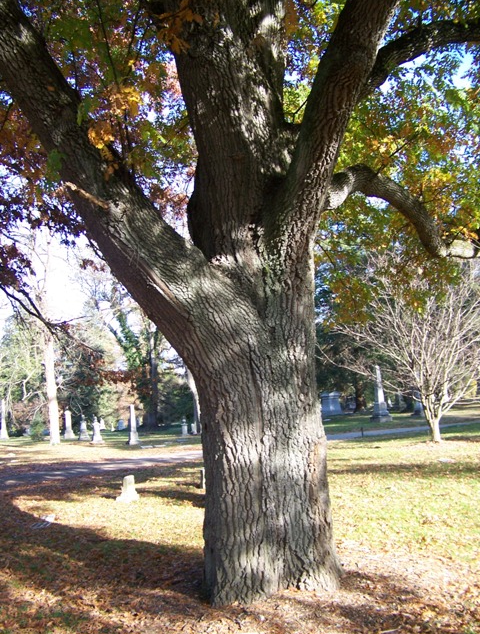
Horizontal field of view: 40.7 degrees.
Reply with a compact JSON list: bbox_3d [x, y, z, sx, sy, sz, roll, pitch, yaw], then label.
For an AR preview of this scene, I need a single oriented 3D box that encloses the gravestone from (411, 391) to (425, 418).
[{"bbox_3d":[11.051,5.402,40.184,0.550,1.700,0.550,0,-8,-27],"label":"gravestone"}]

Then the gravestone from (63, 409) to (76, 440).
[{"bbox_3d":[-10.532,6.636,40.079,0.580,1.850,0.580,0,-8,-27],"label":"gravestone"}]

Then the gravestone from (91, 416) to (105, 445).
[{"bbox_3d":[-7.199,5.731,32.855,0.530,1.380,0.530,0,-8,-27],"label":"gravestone"}]

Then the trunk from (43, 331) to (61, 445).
[{"bbox_3d":[-10.115,3.818,34.811,0.570,6.000,0.570,-4,-8,0],"label":"trunk"}]

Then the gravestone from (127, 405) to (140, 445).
[{"bbox_3d":[-4.795,4.911,29.328,0.450,1.750,0.450,0,-8,-27],"label":"gravestone"}]

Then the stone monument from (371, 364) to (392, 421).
[{"bbox_3d":[8.060,4.395,36.888,0.720,3.130,0.720,0,-8,-27],"label":"stone monument"}]

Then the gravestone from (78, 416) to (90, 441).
[{"bbox_3d":[-8.754,6.286,36.598,0.530,1.430,0.530,0,-8,-27],"label":"gravestone"}]

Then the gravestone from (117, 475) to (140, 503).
[{"bbox_3d":[-1.982,3.033,11.466,0.330,0.470,0.280,2,-9,-35],"label":"gravestone"}]

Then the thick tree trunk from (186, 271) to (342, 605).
[{"bbox_3d":[0.189,0.993,6.101,1.230,2.900,1.180,-4,-8,1],"label":"thick tree trunk"}]

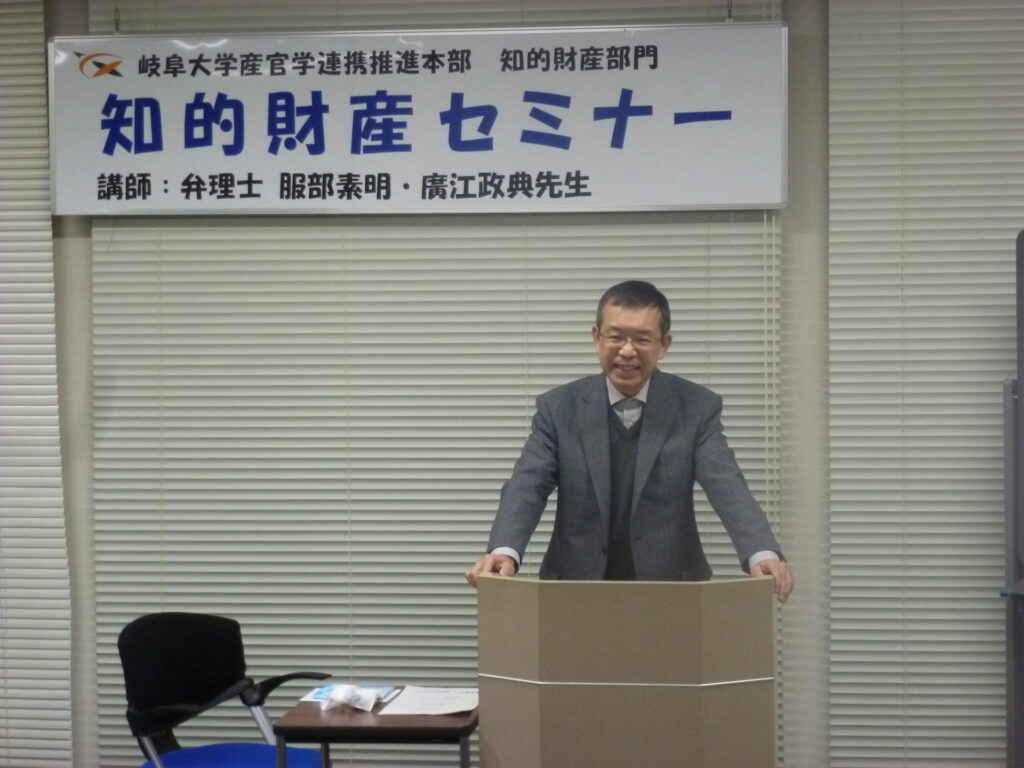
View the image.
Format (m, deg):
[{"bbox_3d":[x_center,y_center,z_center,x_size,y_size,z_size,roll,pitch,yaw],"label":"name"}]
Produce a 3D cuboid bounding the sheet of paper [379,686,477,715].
[{"bbox_3d":[-0.160,0.695,4.951,0.210,0.015,0.310,0,2,8],"label":"sheet of paper"}]

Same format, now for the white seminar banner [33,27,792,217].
[{"bbox_3d":[-0.241,-0.634,5.440,1.800,0.440,0.030,0,2,7],"label":"white seminar banner"}]

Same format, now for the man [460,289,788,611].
[{"bbox_3d":[0.274,0.578,4.997,0.690,1.620,0.530,0,2,6],"label":"man"}]

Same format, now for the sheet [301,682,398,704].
[{"bbox_3d":[-0.361,0.692,5.050,0.195,0.015,0.180,0,2,7],"label":"sheet"}]

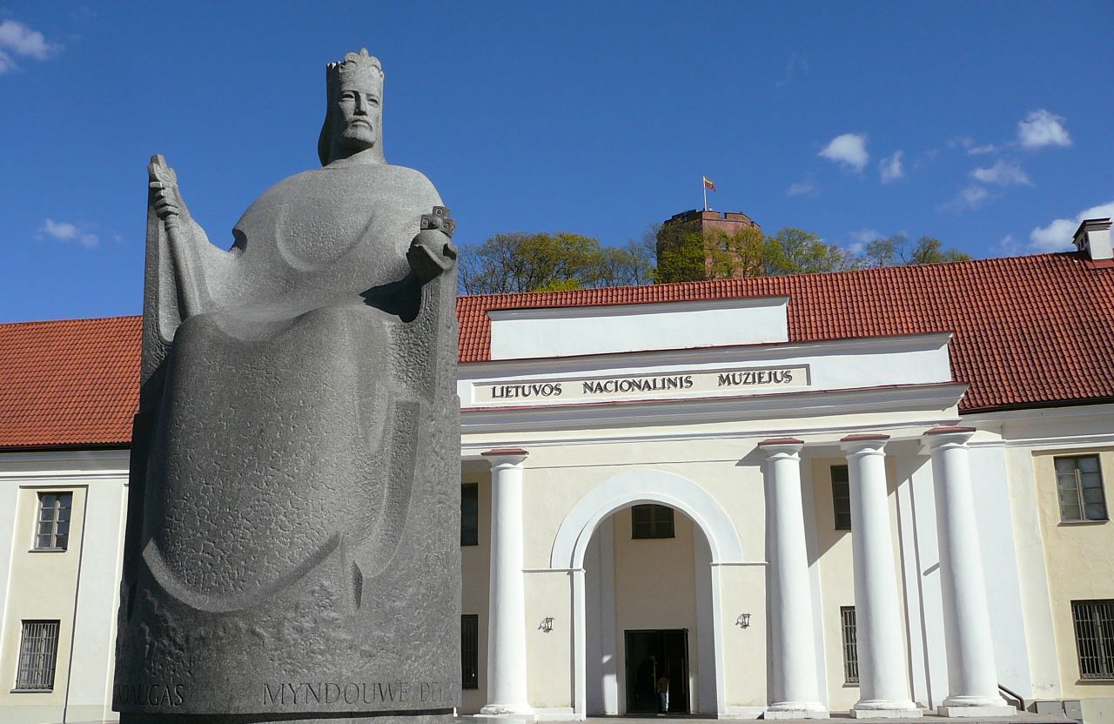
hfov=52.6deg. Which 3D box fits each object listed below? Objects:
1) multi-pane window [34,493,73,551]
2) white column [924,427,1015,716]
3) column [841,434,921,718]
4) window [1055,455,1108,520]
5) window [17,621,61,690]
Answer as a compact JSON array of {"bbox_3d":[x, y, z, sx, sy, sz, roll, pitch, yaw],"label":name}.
[{"bbox_3d":[-17.445,5.536,39.062,1.289,2.039,0.250,-2,-16,5],"label":"multi-pane window"},{"bbox_3d":[11.204,5.787,31.298,1.700,7.720,1.700,-3,-16,9],"label":"white column"},{"bbox_3d":[8.885,5.927,31.652,1.700,7.720,1.700,-3,-16,9],"label":"column"},{"bbox_3d":[16.108,3.909,34.668,1.343,2.023,0.250,-4,-16,12],"label":"window"},{"bbox_3d":[-17.401,9.854,37.847,1.380,2.288,0.250,-2,-16,5],"label":"window"}]

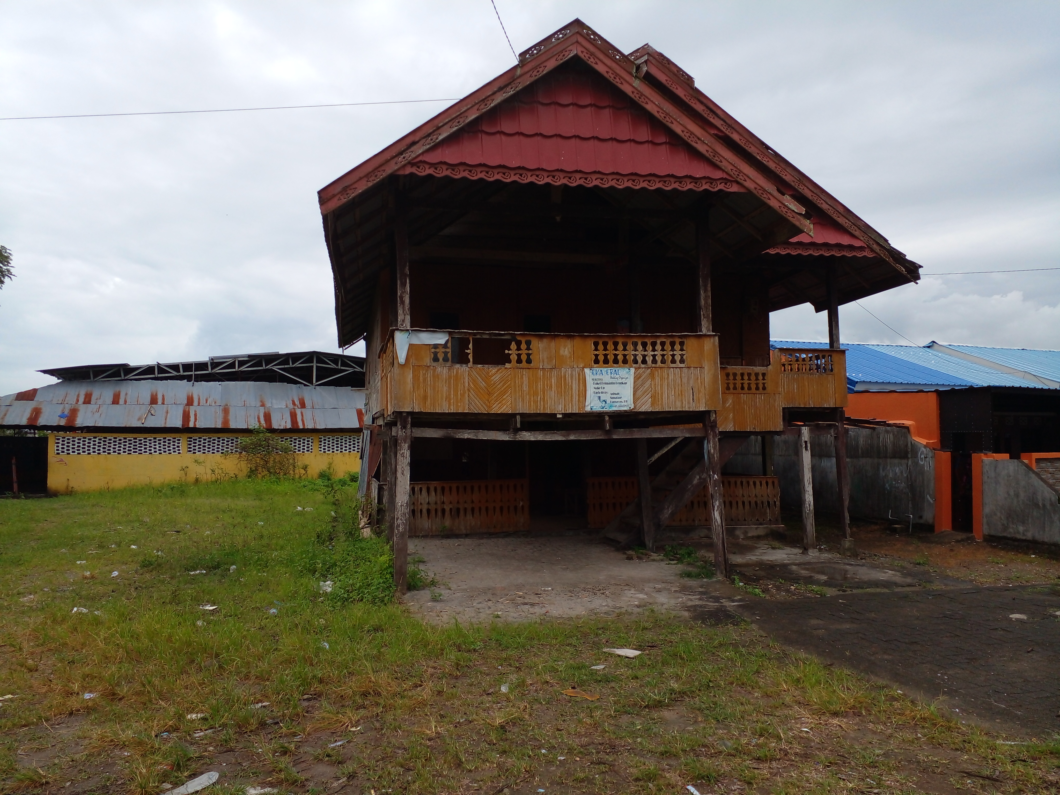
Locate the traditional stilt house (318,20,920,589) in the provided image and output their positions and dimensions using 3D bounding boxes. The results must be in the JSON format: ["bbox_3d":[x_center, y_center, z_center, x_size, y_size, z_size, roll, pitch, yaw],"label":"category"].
[{"bbox_3d":[1.083,-1.251,14.290,8.850,7.370,9.950,0,-4,-12],"label":"traditional stilt house"}]

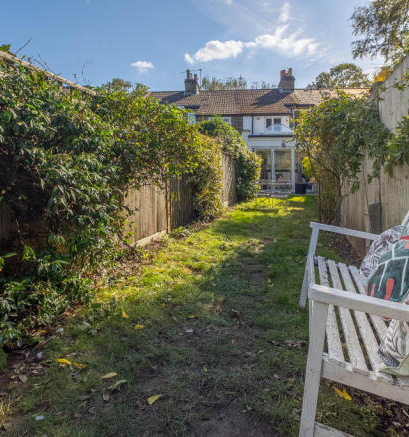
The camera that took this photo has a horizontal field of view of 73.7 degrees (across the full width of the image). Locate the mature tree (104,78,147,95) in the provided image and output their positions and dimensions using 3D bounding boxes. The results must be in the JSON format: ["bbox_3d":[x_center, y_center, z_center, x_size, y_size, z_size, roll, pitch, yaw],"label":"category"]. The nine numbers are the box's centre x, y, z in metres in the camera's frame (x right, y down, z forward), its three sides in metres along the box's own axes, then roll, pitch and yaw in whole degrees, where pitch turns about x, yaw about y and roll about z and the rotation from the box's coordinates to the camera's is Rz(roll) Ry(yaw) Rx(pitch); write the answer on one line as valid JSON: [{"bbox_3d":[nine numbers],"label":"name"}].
[{"bbox_3d":[-8.971,-8.500,31.000,6.500,14.000,6.500,0,0,0],"label":"mature tree"}]

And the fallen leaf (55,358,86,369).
[{"bbox_3d":[-0.753,0.810,1.531,0.192,0.020,0.050,3,10,14],"label":"fallen leaf"}]

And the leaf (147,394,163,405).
[{"bbox_3d":[-0.232,0.852,1.297,0.075,0.015,0.038,-6,11,-30],"label":"leaf"}]

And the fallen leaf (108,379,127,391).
[{"bbox_3d":[-0.437,0.834,1.380,0.094,0.025,0.045,-5,11,-29],"label":"fallen leaf"}]

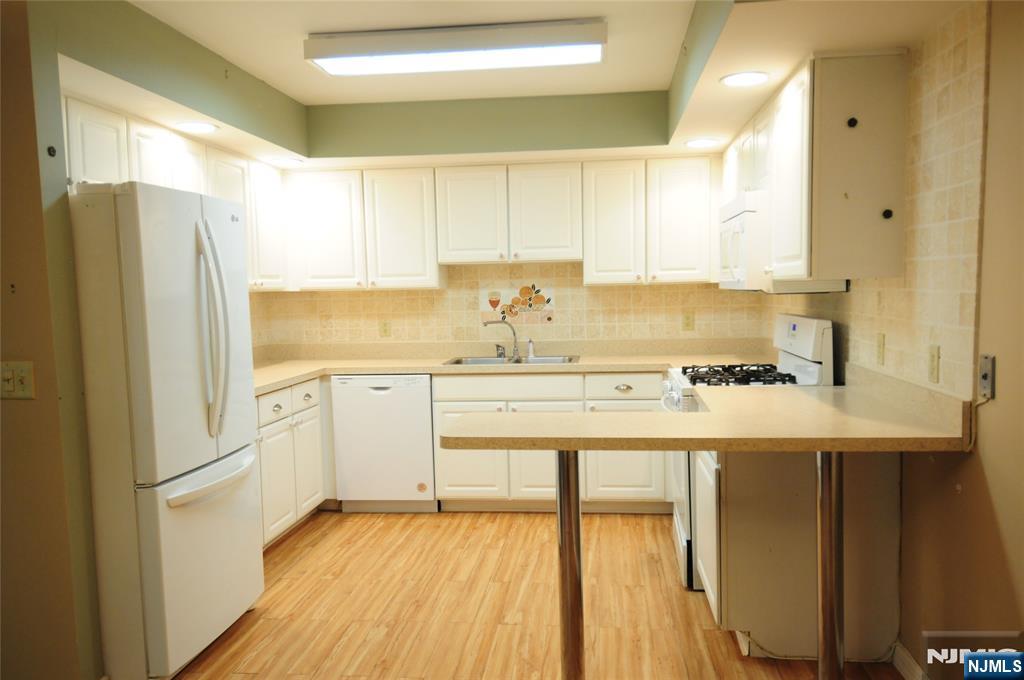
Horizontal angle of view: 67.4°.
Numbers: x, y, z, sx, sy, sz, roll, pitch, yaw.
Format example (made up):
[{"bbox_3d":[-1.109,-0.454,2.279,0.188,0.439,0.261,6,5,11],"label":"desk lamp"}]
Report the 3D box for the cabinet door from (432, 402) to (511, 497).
[{"bbox_3d":[-0.242,0.666,4.623,0.448,0.595,0.030,-1,4,7],"label":"cabinet door"}]

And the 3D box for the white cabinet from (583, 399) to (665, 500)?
[{"bbox_3d":[0.692,0.625,4.748,0.449,0.594,0.560,-1,4,7],"label":"white cabinet"}]

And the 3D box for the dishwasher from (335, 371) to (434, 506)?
[{"bbox_3d":[-0.743,0.589,4.926,0.612,0.794,0.580,-1,4,7],"label":"dishwasher"}]

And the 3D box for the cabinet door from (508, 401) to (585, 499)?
[{"bbox_3d":[0.208,0.651,4.540,0.453,0.594,0.040,-1,4,7],"label":"cabinet door"}]

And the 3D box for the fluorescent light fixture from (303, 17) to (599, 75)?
[{"bbox_3d":[-0.225,-1.236,3.260,1.250,0.105,0.295,-1,4,7],"label":"fluorescent light fixture"}]

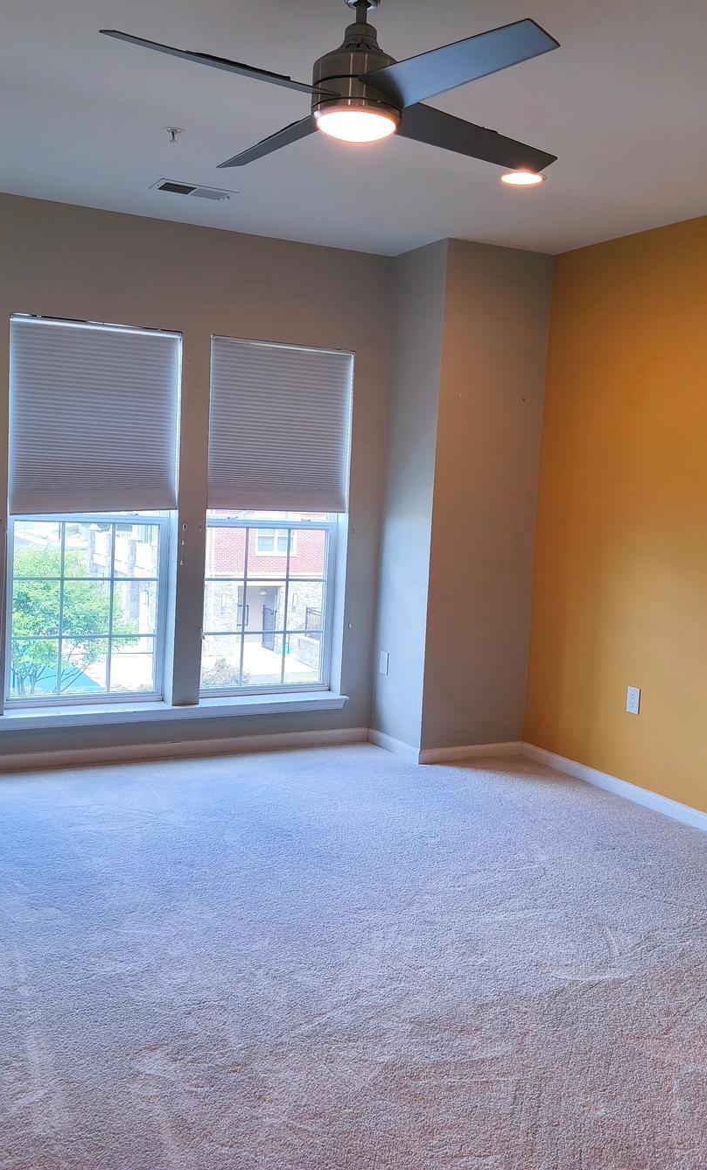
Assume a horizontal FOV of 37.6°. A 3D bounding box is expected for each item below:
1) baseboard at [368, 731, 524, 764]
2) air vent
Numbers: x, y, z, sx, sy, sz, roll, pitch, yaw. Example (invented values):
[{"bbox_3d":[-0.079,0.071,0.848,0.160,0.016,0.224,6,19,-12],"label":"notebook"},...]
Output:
[{"bbox_3d":[0.509,0.869,5.778,0.684,0.085,0.572,0,6,-28],"label":"baseboard"},{"bbox_3d":[-0.688,-1.694,4.490,0.342,0.020,0.185,0,6,-28],"label":"air vent"}]

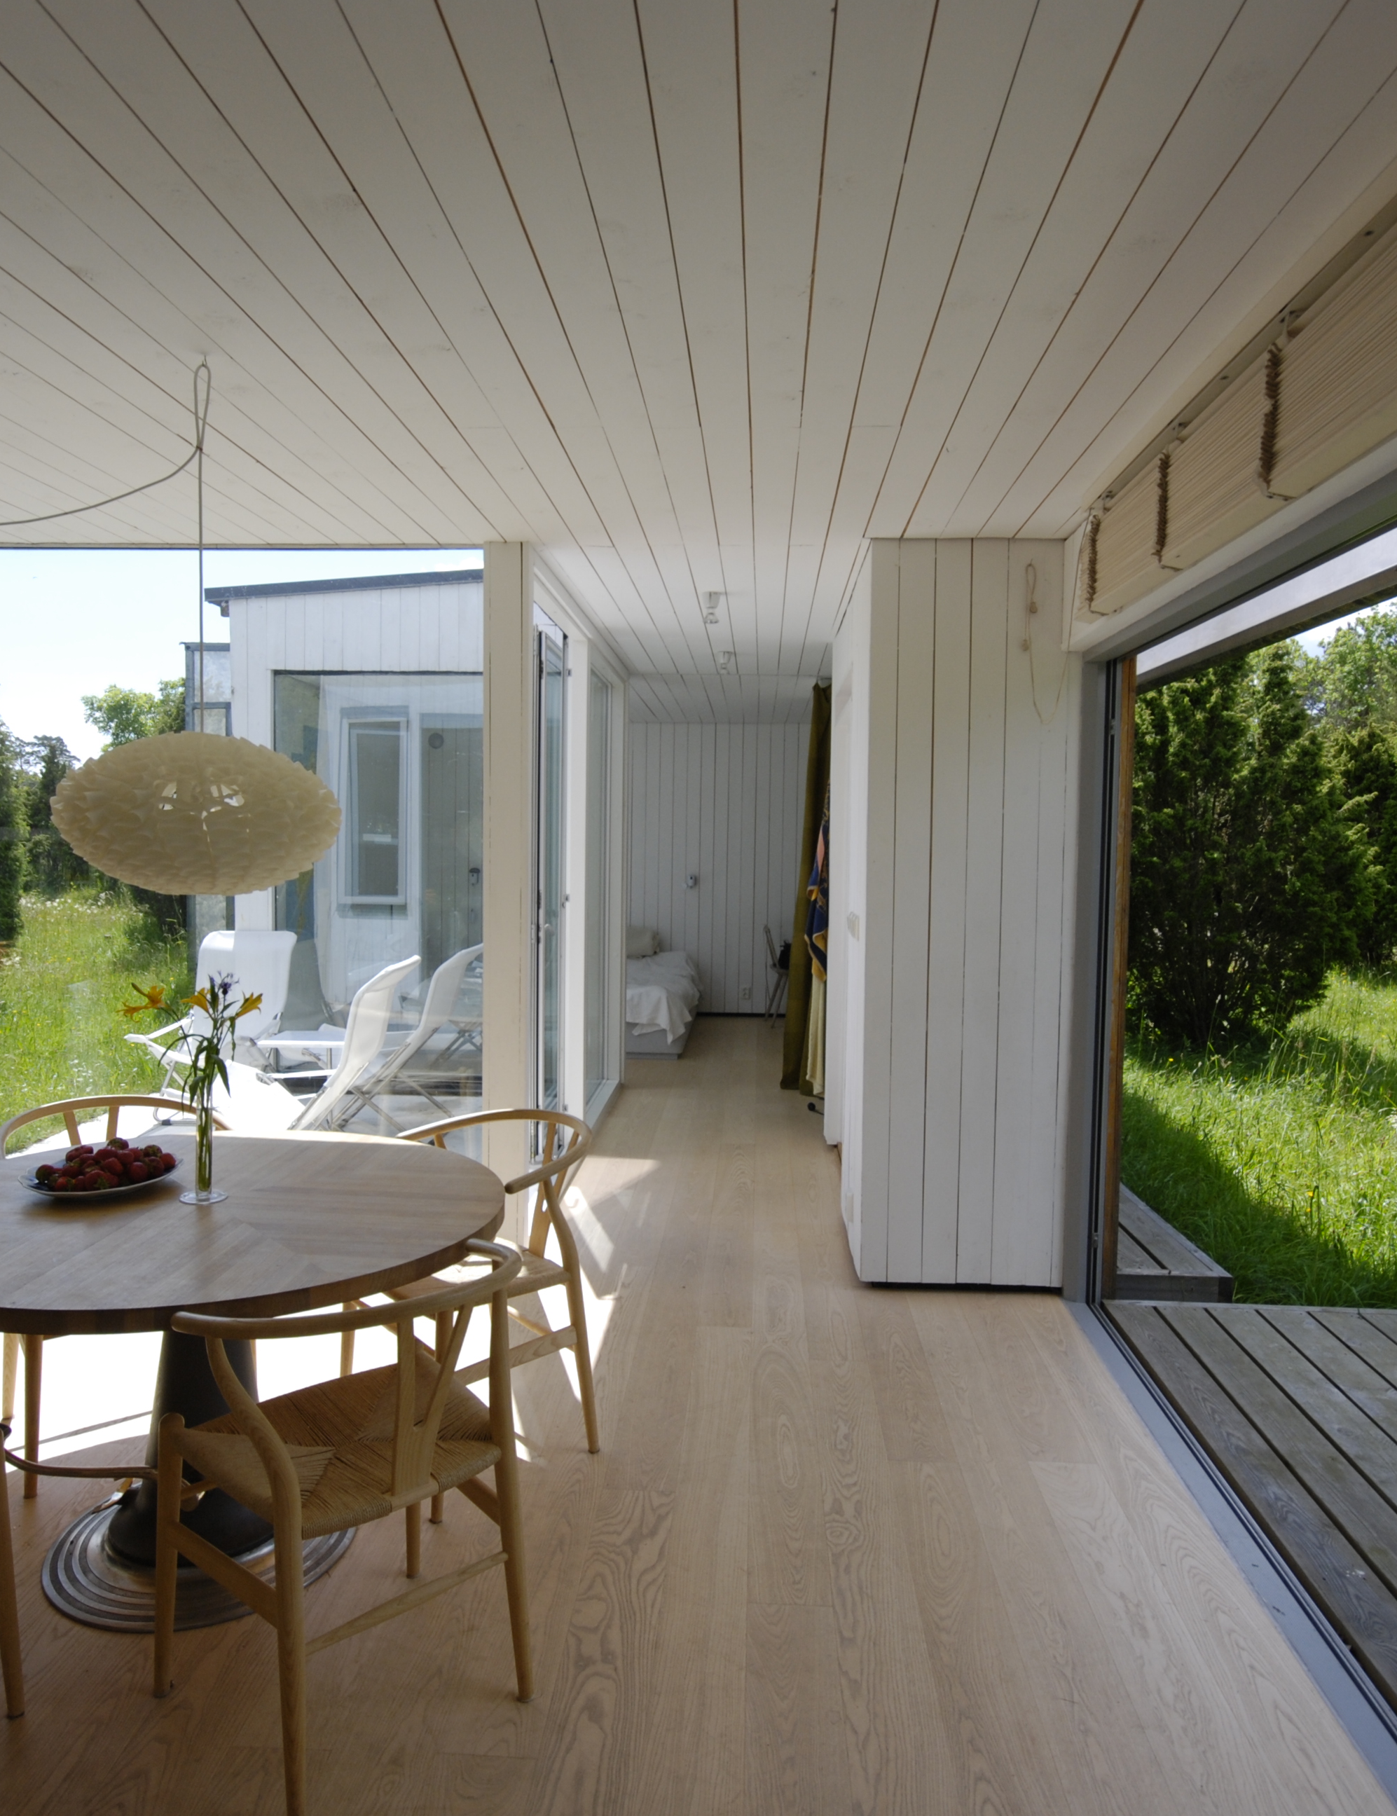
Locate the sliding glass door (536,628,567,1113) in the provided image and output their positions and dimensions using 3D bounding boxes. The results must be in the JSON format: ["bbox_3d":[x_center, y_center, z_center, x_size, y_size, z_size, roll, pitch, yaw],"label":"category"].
[{"bbox_3d":[-0.633,-0.038,4.617,0.080,2.233,0.850,1,3,3],"label":"sliding glass door"}]

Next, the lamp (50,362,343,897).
[{"bbox_3d":[-0.997,-0.556,2.272,0.592,1.070,0.592,1,3,3],"label":"lamp"}]

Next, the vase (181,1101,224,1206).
[{"bbox_3d":[-1.014,0.493,2.311,0.095,0.204,0.095,1,3,3],"label":"vase"}]

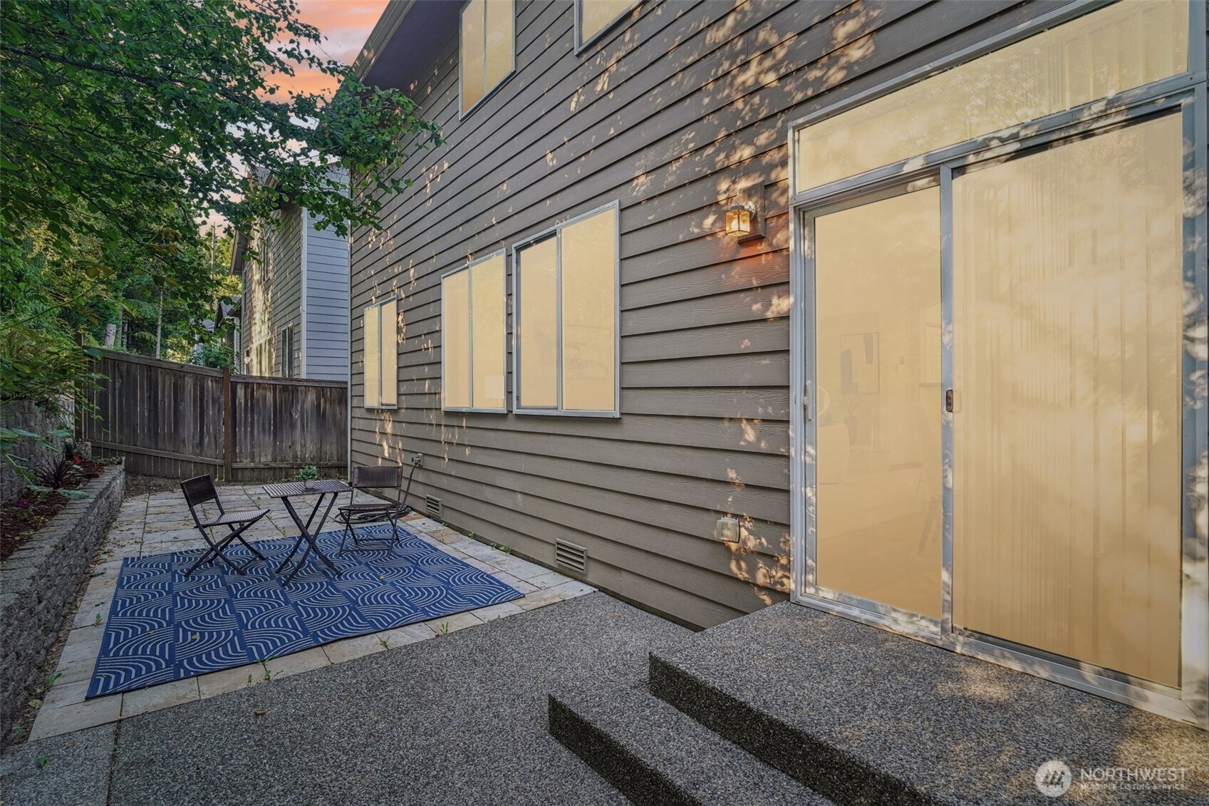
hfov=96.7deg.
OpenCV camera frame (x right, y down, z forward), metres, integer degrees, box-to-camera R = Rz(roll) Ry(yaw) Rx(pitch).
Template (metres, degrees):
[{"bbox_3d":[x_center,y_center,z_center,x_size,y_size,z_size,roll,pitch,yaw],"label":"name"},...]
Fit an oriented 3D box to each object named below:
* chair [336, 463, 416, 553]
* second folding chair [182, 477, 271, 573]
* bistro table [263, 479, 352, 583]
[{"bbox_3d":[-2.283,1.046,5.261,0.470,0.790,0.520,0,0,-8],"label":"chair"},{"bbox_3d":[-3.289,1.051,4.703,0.520,0.790,0.470,0,0,-13],"label":"second folding chair"},{"bbox_3d":[-2.502,1.083,4.538,0.590,0.725,0.600,0,0,-37],"label":"bistro table"}]

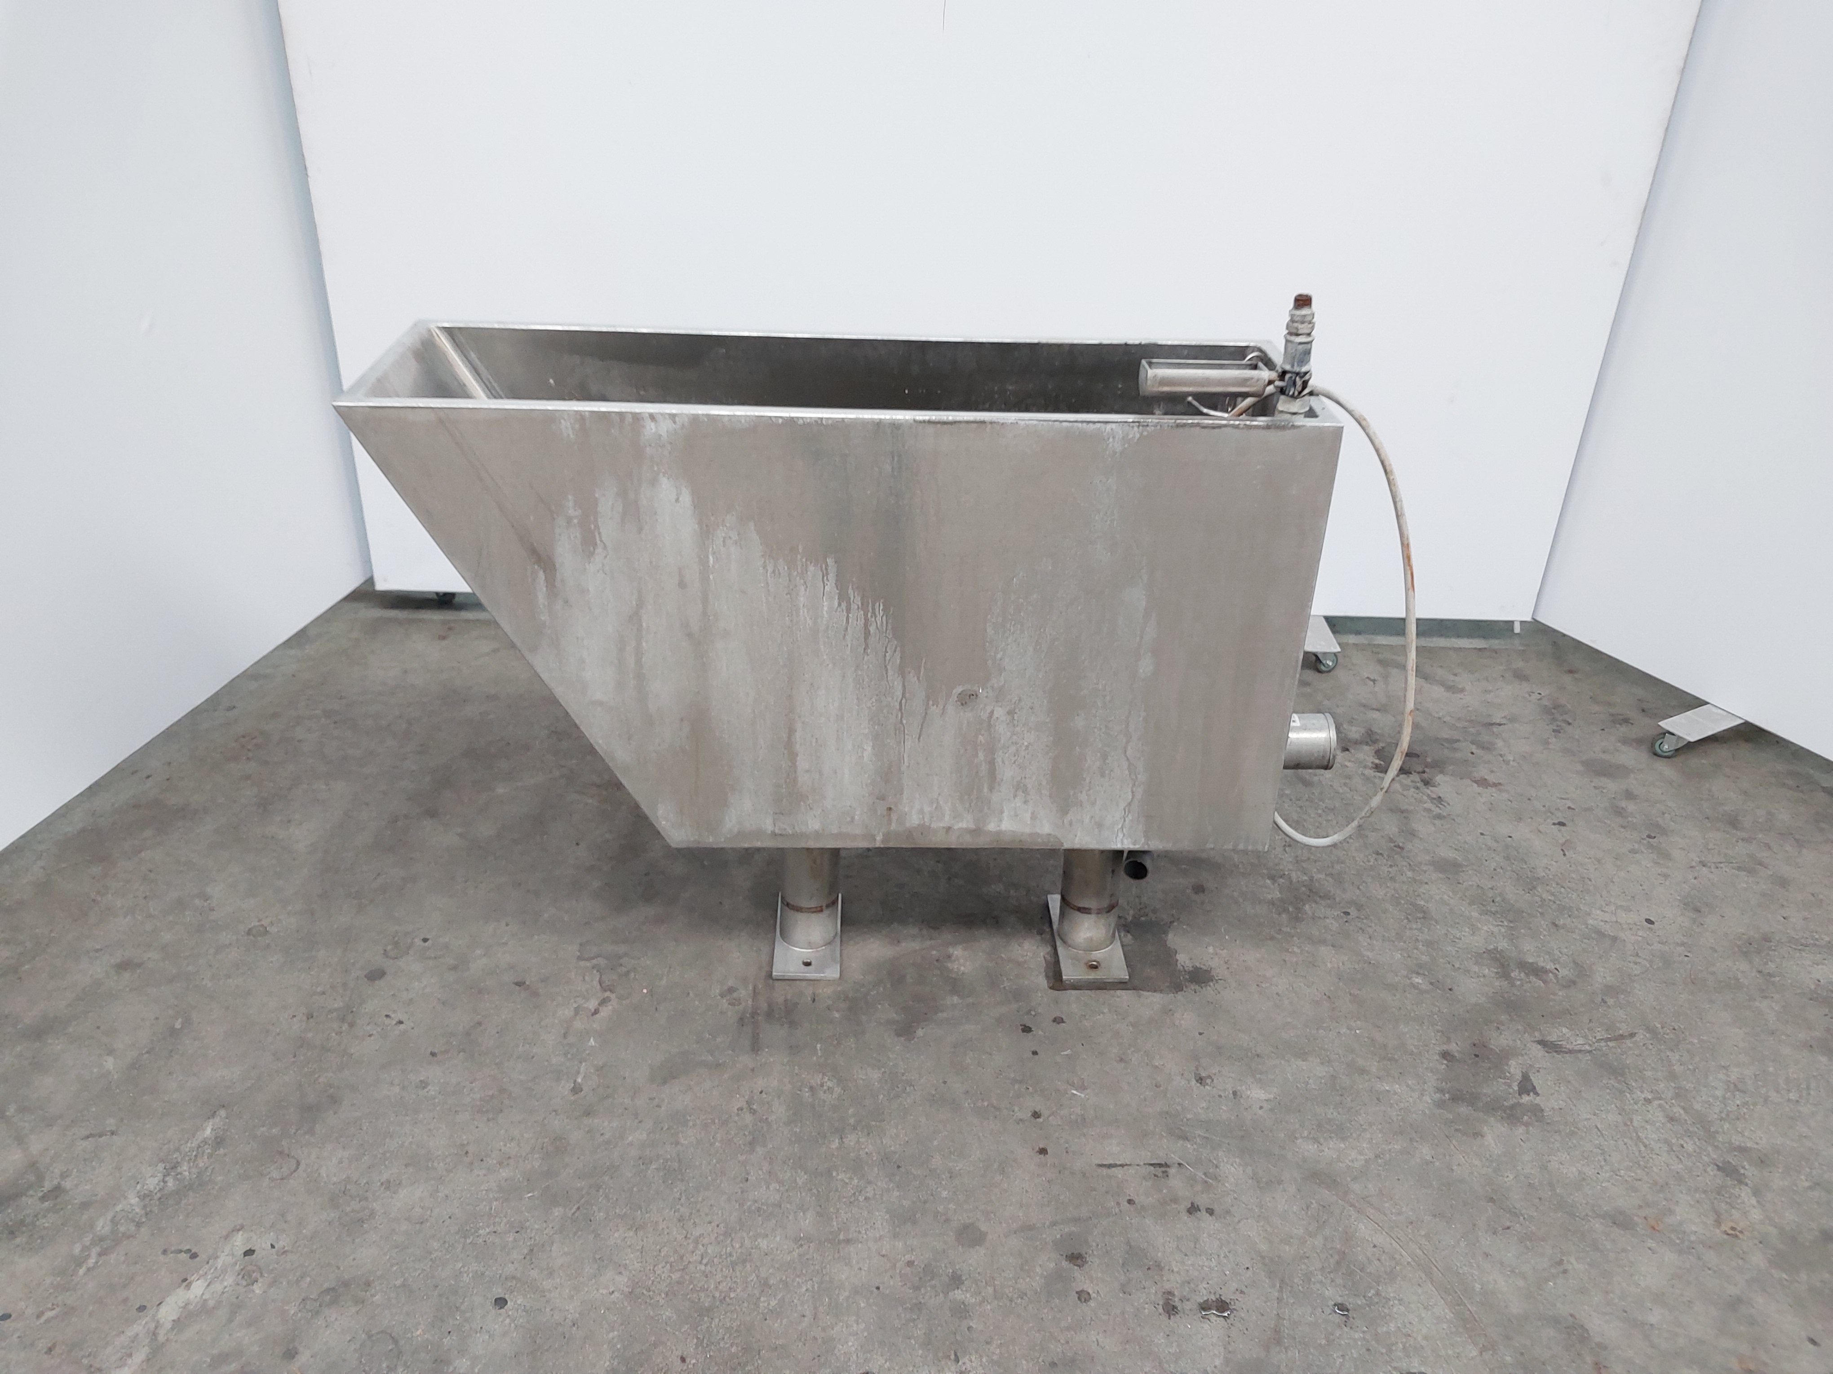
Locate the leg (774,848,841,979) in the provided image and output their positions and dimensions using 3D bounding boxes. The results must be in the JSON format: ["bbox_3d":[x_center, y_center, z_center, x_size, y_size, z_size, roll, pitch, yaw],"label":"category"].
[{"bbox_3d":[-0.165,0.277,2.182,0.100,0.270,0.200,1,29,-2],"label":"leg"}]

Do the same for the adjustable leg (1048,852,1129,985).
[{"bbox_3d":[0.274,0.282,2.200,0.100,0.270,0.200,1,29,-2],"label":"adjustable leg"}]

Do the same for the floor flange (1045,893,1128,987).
[{"bbox_3d":[0.271,0.365,2.246,0.100,0.080,0.200,1,29,-2],"label":"floor flange"}]

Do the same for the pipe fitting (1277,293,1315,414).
[{"bbox_3d":[0.451,-0.391,1.689,0.042,0.146,0.042,-3,29,0],"label":"pipe fitting"}]

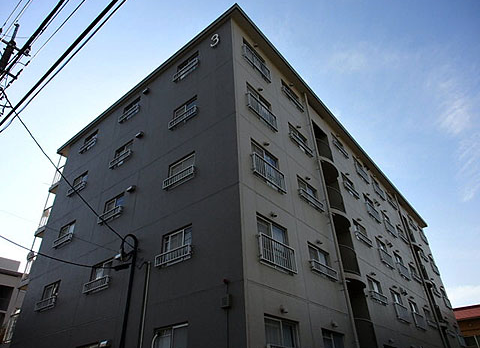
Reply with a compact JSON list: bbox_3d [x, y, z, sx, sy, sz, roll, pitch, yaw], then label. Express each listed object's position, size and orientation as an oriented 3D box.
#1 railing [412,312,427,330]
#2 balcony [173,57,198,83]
[{"bbox_3d":[9.532,7.778,18.412,0.120,0.800,1.850,-26,-41,30],"label":"railing"},{"bbox_3d":[-2.260,-4.319,14.528,1.458,0.378,0.135,-26,-41,30],"label":"balcony"}]

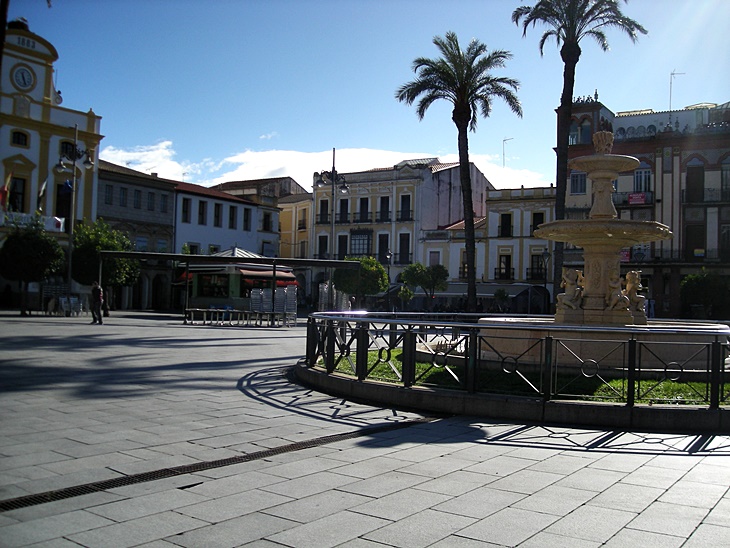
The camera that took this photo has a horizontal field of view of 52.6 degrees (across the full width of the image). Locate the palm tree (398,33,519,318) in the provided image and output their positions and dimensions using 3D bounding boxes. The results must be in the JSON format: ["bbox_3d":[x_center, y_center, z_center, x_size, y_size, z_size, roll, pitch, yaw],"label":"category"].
[{"bbox_3d":[4.407,-4.431,34.800,5.900,14.000,5.900,1,-2,0],"label":"palm tree"}]

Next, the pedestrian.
[{"bbox_3d":[-10.942,1.182,30.200,0.500,1.740,0.550,2,-2,-18],"label":"pedestrian"}]

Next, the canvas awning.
[{"bbox_3d":[-5.084,0.016,38.500,0.700,0.500,4.100,0,-3,33],"label":"canvas awning"}]

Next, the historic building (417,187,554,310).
[{"bbox_3d":[13.243,-1.600,70.923,12.800,11.400,11.500,0,-3,30],"label":"historic building"}]

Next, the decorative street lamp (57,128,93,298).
[{"bbox_3d":[-14.629,-2.882,37.000,2.200,9.700,0.550,0,-3,33],"label":"decorative street lamp"}]

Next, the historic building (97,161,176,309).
[{"bbox_3d":[-23.528,-3.258,63.947,11.000,12.400,8.600,0,-3,33],"label":"historic building"}]

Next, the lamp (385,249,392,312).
[{"bbox_3d":[1.231,0.642,39.500,0.470,4.100,0.470,1,-2,0],"label":"lamp"}]

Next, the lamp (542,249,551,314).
[{"bbox_3d":[9.096,0.777,37.000,0.470,4.100,0.470,1,-2,0],"label":"lamp"}]

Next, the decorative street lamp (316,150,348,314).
[{"bbox_3d":[-1.833,-2.138,41.000,0.550,9.700,2.200,0,-3,30],"label":"decorative street lamp"}]

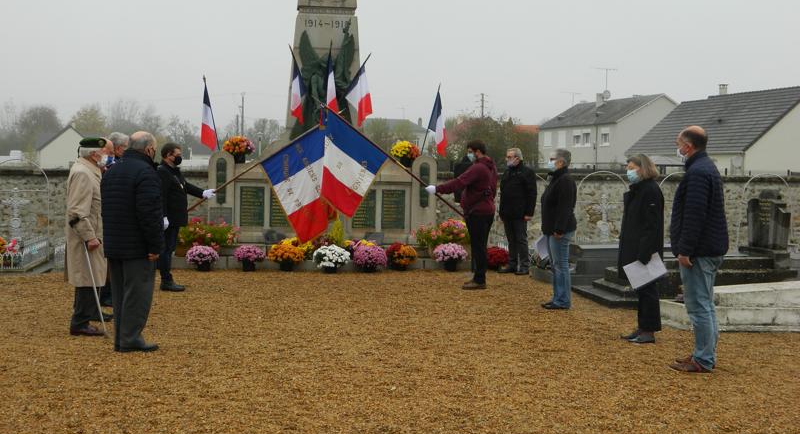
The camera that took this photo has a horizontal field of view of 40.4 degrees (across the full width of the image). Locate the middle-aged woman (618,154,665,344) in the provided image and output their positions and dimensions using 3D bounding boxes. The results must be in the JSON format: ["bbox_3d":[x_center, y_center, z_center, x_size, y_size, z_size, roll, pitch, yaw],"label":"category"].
[{"bbox_3d":[2.106,0.263,9.380,0.390,1.610,0.500,1,3,10],"label":"middle-aged woman"}]

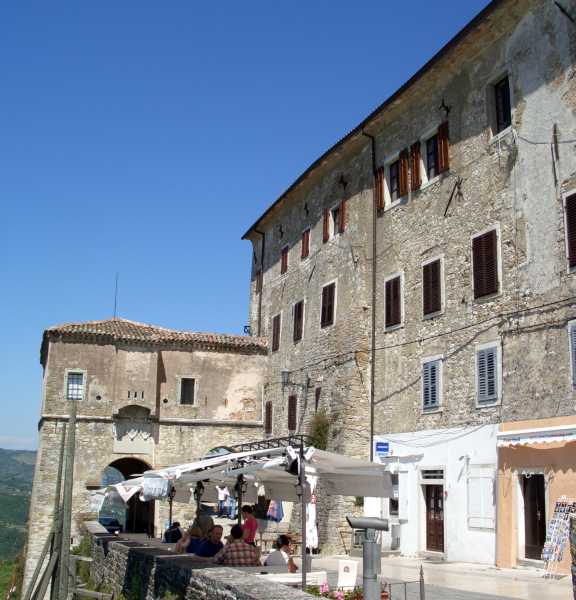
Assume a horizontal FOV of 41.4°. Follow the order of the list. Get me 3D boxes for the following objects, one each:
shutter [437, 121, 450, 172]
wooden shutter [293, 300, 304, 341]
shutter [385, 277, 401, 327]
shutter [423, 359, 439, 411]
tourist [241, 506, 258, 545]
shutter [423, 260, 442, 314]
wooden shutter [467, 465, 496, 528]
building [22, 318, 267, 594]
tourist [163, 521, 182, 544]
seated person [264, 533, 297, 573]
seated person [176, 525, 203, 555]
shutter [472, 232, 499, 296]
[{"bbox_3d":[5.199,-5.123,25.589,0.050,1.746,0.632,6,-14,-20],"label":"shutter"},{"bbox_3d":[0.512,0.994,35.312,0.060,1.760,1.000,7,-14,-22],"label":"wooden shutter"},{"bbox_3d":[3.815,0.087,27.787,0.050,1.708,1.075,6,-14,-20],"label":"shutter"},{"bbox_3d":[4.214,2.539,22.493,0.080,1.450,0.800,6,-14,-22],"label":"shutter"},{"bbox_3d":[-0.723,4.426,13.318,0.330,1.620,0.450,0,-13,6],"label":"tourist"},{"bbox_3d":[4.365,-0.370,23.065,0.080,1.570,0.920,6,-14,-22],"label":"shutter"},{"bbox_3d":[4.994,5.075,19.695,0.080,1.560,1.080,6,-14,-22],"label":"wooden shutter"},{"bbox_3d":[-7.822,8.144,42.204,11.648,14.155,9.000,5,-14,-16],"label":"building"},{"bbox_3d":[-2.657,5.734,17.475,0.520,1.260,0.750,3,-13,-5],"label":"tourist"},{"bbox_3d":[0.034,3.881,10.414,0.800,1.300,0.500,6,-14,-27],"label":"seated person"},{"bbox_3d":[-1.701,4.422,12.696,0.800,1.280,0.580,-3,-14,19],"label":"seated person"},{"bbox_3d":[5.367,-0.945,20.729,0.080,1.730,1.020,6,-14,-22],"label":"shutter"}]

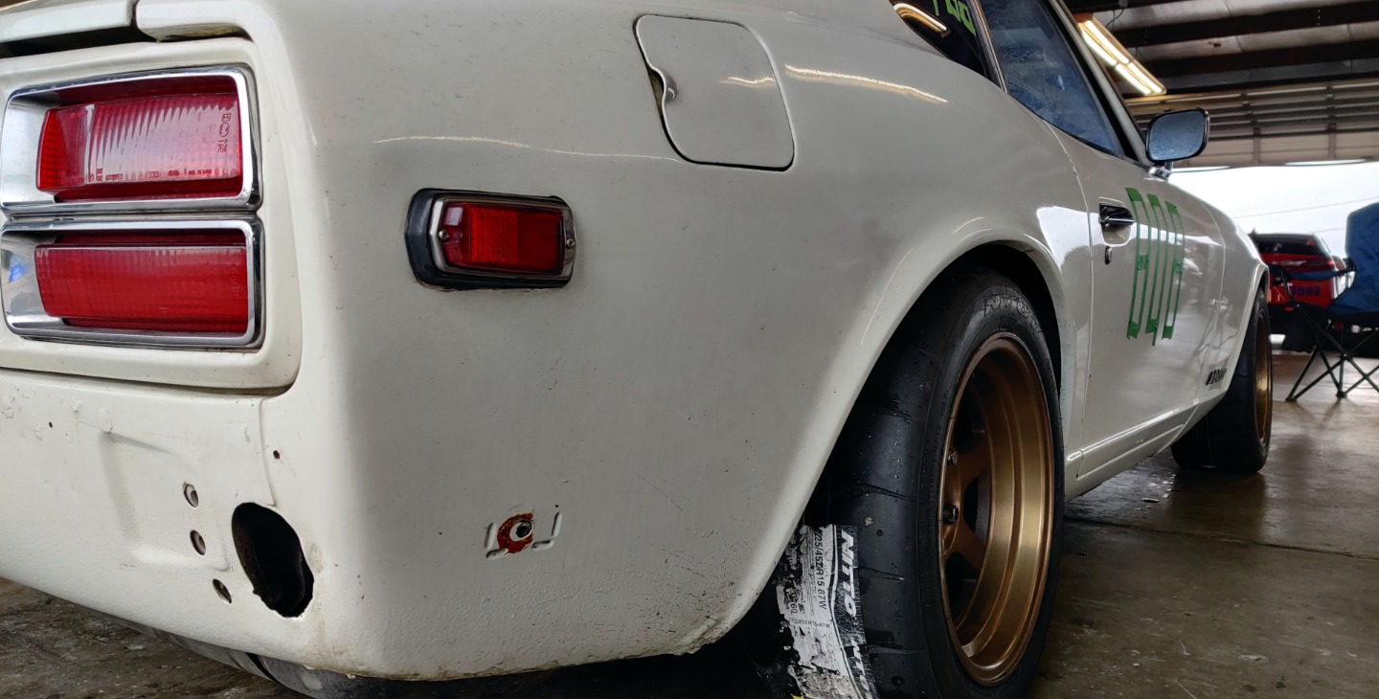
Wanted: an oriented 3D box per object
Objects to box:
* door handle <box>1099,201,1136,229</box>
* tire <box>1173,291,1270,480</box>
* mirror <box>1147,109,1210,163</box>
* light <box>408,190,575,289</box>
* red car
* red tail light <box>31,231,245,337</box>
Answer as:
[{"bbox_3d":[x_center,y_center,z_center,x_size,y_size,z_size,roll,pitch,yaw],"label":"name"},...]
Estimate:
[{"bbox_3d":[0.662,-0.209,1.676,0.040,0.042,0.125,3,4,34],"label":"door handle"},{"bbox_3d":[1.605,0.078,3.239,0.230,0.580,0.580,0,3,34],"label":"tire"},{"bbox_3d":[1.104,-0.483,2.430,0.055,0.108,0.142,-4,0,-39],"label":"mirror"},{"bbox_3d":[-0.119,-0.066,0.649,0.116,0.055,0.030,-3,4,-45],"label":"light"},{"bbox_3d":[7.300,-0.785,13.600,1.820,1.430,4.400,3,4,34],"label":"red car"},{"bbox_3d":[-0.358,-0.043,0.700,0.215,0.060,0.035,2,4,31],"label":"red tail light"}]

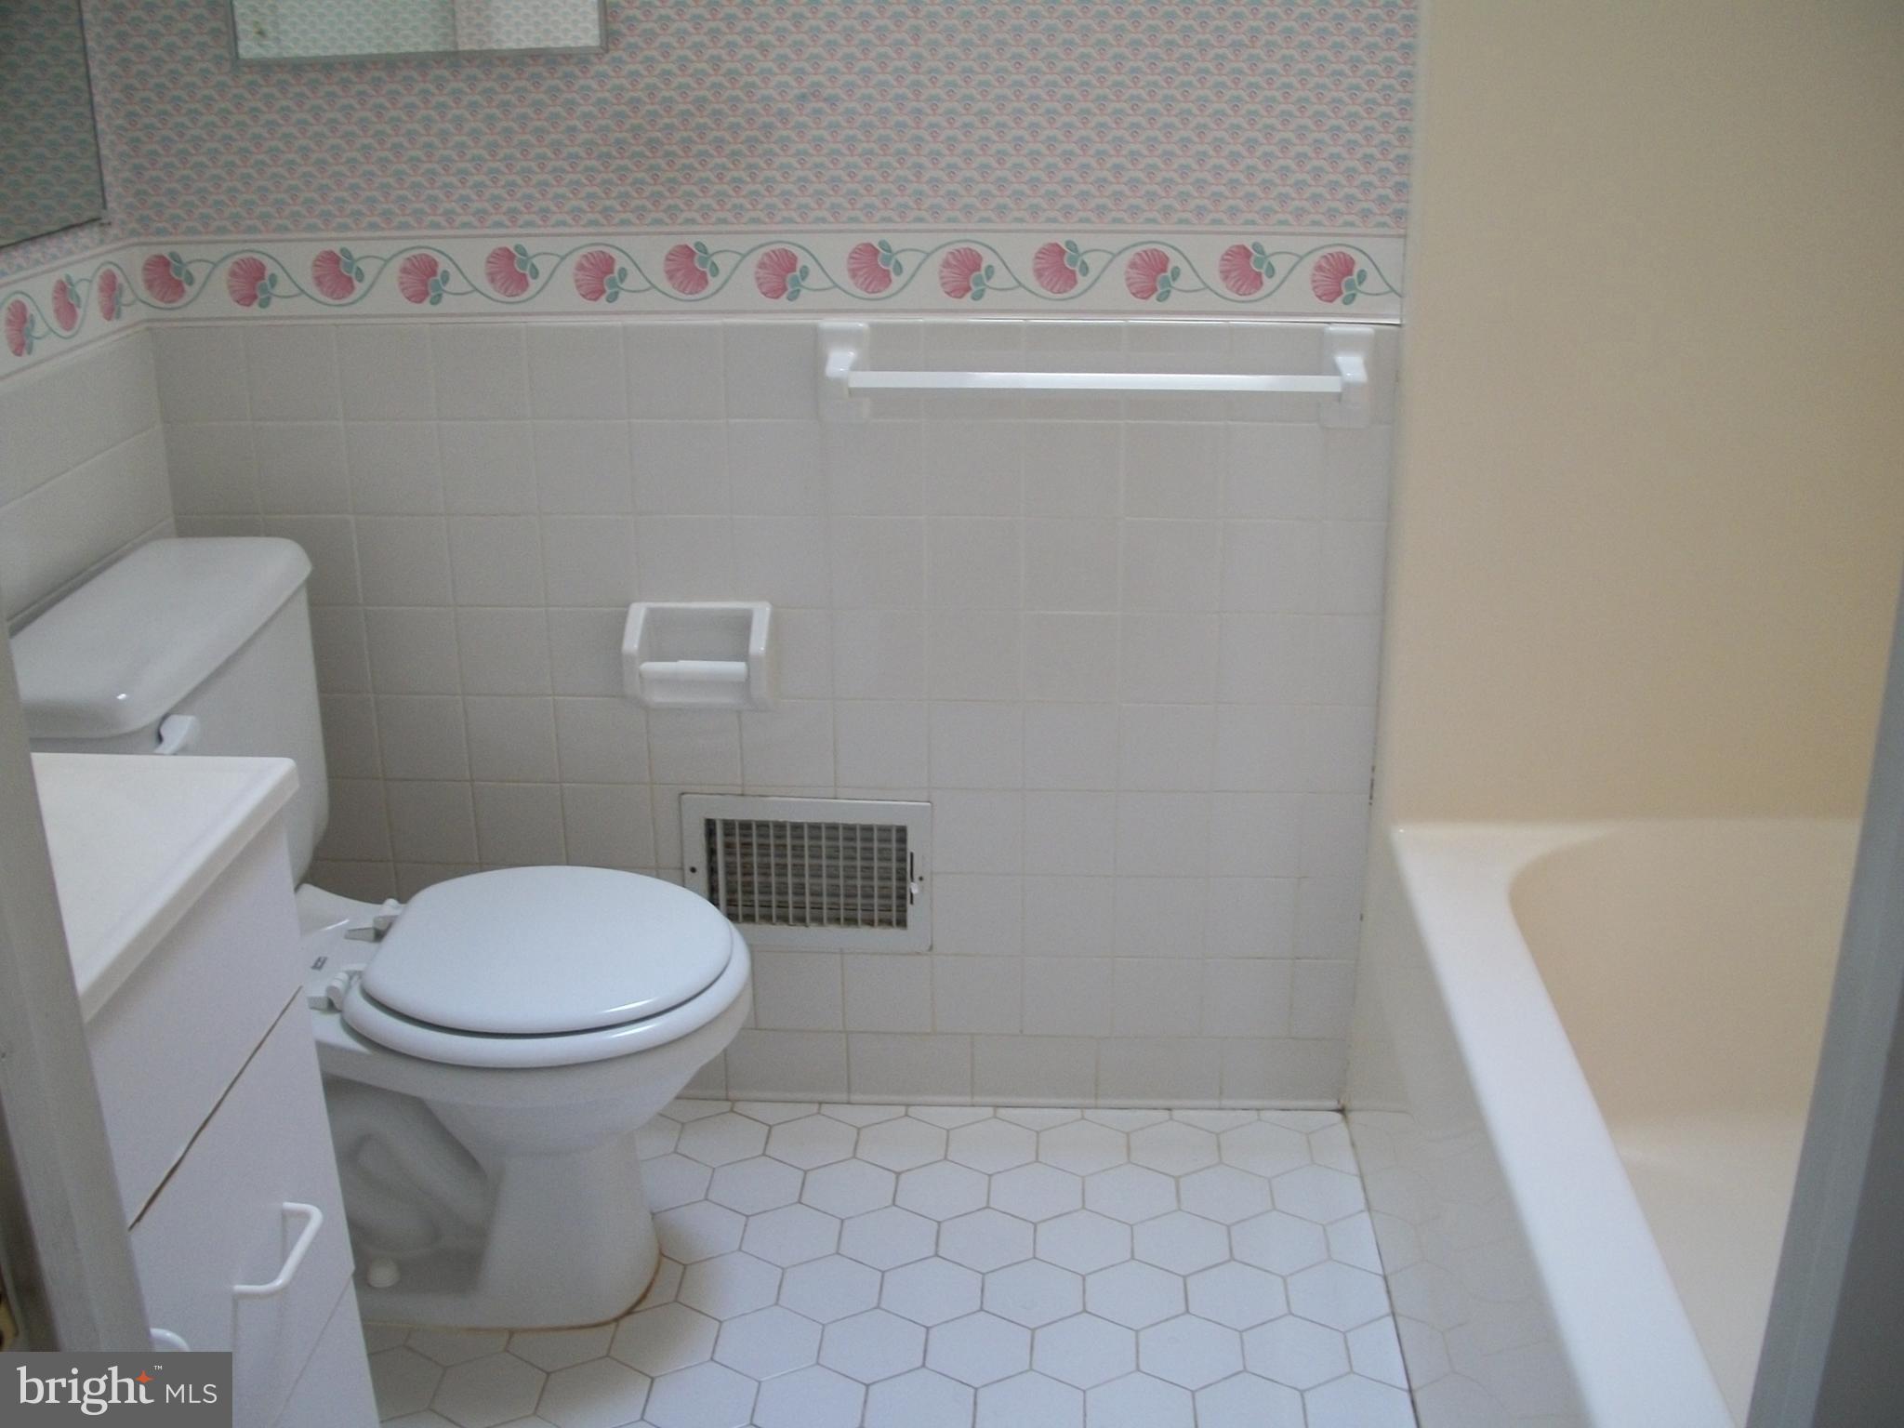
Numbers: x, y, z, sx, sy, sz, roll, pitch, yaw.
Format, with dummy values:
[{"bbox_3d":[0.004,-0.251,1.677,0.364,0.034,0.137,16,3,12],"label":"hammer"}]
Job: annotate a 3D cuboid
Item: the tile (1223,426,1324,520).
[{"bbox_3d":[0.352,-0.265,2.109,0.108,0.108,0.009,1,20,3],"label":"tile"}]

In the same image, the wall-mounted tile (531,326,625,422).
[{"bbox_3d":[-0.410,-0.376,2.112,0.108,0.108,0.009,1,20,3],"label":"wall-mounted tile"}]

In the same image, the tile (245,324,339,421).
[{"bbox_3d":[-0.731,-0.379,2.138,0.108,0.108,0.009,1,20,3],"label":"tile"}]

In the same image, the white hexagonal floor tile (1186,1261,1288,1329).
[{"bbox_3d":[0.307,0.631,2.083,0.109,0.009,0.126,1,20,3],"label":"white hexagonal floor tile"}]

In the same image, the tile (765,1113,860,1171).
[{"bbox_3d":[-0.169,0.522,2.331,0.108,0.009,0.125,0,21,3],"label":"tile"}]

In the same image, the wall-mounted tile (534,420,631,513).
[{"bbox_3d":[-0.412,-0.278,2.153,0.108,0.108,0.009,1,20,3],"label":"wall-mounted tile"}]

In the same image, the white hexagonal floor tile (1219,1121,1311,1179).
[{"bbox_3d":[0.373,0.525,2.302,0.108,0.009,0.125,0,21,3],"label":"white hexagonal floor tile"}]

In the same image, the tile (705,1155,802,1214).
[{"bbox_3d":[-0.226,0.553,2.240,0.105,0.009,0.121,1,20,4],"label":"tile"}]

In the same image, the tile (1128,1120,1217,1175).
[{"bbox_3d":[0.265,0.525,2.308,0.108,0.009,0.125,0,21,3],"label":"tile"}]

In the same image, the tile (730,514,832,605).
[{"bbox_3d":[-0.193,-0.173,2.178,0.108,0.108,0.009,1,20,3],"label":"tile"}]

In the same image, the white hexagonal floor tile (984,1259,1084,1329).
[{"bbox_3d":[0.087,0.620,2.045,0.108,0.010,0.125,1,20,4],"label":"white hexagonal floor tile"}]

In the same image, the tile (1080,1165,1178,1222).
[{"bbox_3d":[0.206,0.557,2.223,0.108,0.009,0.125,0,21,3],"label":"tile"}]

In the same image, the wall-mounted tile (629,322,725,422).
[{"bbox_3d":[-0.302,-0.376,2.105,0.108,0.108,0.009,1,20,3],"label":"wall-mounted tile"}]

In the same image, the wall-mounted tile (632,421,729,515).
[{"bbox_3d":[-0.303,-0.275,2.163,0.108,0.107,0.009,1,20,4],"label":"wall-mounted tile"}]

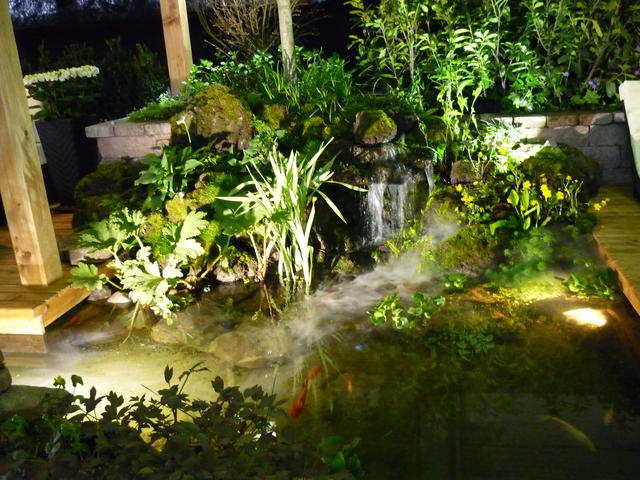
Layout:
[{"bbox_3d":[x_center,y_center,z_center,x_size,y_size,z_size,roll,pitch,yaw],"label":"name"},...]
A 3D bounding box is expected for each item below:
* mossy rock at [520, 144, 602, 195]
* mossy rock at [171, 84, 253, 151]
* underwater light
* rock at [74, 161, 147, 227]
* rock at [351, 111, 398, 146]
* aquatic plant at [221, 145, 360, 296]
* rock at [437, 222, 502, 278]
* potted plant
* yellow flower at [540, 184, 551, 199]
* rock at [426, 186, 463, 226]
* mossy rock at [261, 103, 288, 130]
[{"bbox_3d":[1.663,-0.468,4.218,0.513,0.364,0.385,-2,21,0],"label":"mossy rock"},{"bbox_3d":[-0.755,-0.852,4.244,0.525,0.412,0.422,-2,19,0],"label":"mossy rock"},{"bbox_3d":[1.201,0.355,2.760,0.185,0.072,0.144,-8,20,-17],"label":"underwater light"},{"bbox_3d":[-1.359,-0.288,3.957,0.433,0.441,0.347,-2,21,0],"label":"rock"},{"bbox_3d":[0.348,-0.722,3.911,0.279,0.204,0.237,-2,21,0],"label":"rock"},{"bbox_3d":[-0.154,-0.107,3.181,0.705,0.788,0.494,-2,21,0],"label":"aquatic plant"},{"bbox_3d":[0.809,0.052,3.348,0.330,0.227,0.278,-2,19,0],"label":"rock"},{"bbox_3d":[-1.789,-0.730,4.223,0.464,0.855,0.422,-4,19,-6],"label":"potted plant"},{"bbox_3d":[1.302,-0.280,3.523,0.058,0.072,0.051,-2,19,0],"label":"yellow flower"},{"bbox_3d":[0.751,-0.203,3.690,0.231,0.234,0.197,-2,21,0],"label":"rock"},{"bbox_3d":[-0.327,-0.886,4.378,0.196,0.185,0.175,-2,19,0],"label":"mossy rock"}]

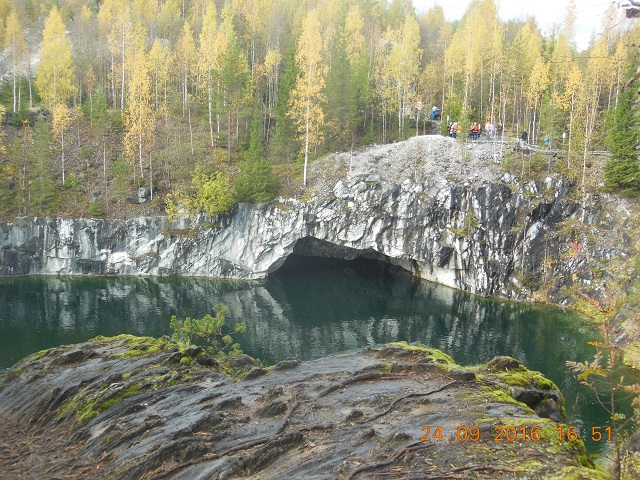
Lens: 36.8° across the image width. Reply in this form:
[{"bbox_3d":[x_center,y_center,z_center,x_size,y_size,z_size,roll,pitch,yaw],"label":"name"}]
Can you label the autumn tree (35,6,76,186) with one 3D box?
[{"bbox_3d":[-25.470,-13.820,92.570,4.040,17.140,3.920,-2,9,-15],"label":"autumn tree"}]

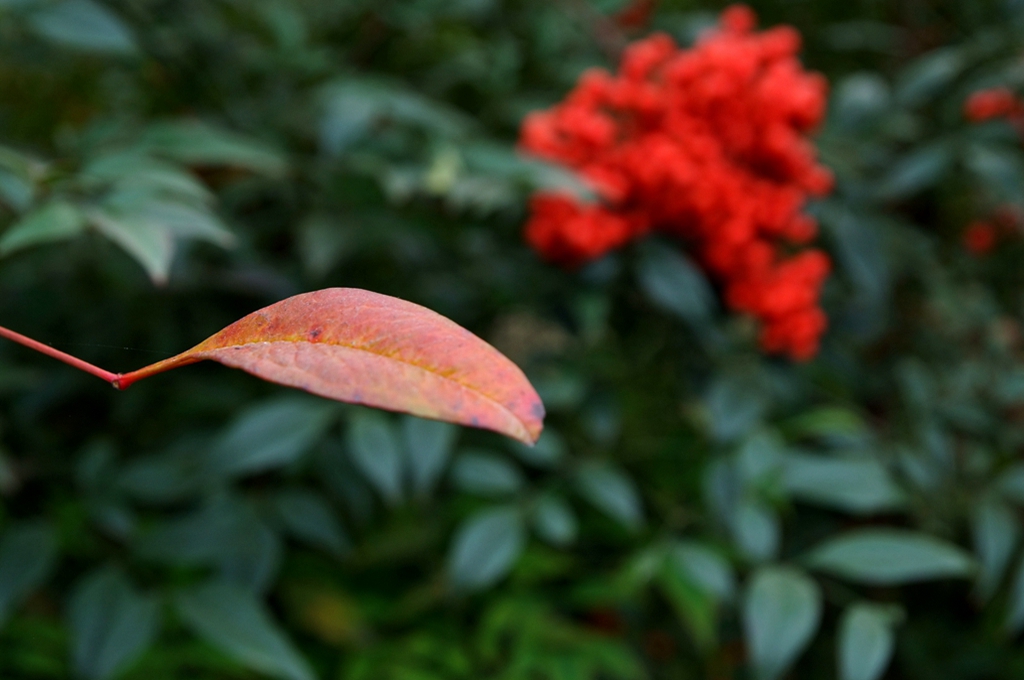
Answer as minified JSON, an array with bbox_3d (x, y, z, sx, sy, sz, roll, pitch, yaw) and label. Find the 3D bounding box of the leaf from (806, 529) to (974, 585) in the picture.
[{"bbox_3d":[0.122,0.070,0.440,0.053,0.007,0.018,3,53,7],"label":"leaf"}]

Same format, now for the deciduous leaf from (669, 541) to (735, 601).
[{"bbox_3d":[0.062,0.076,0.450,0.029,0.006,0.016,41,59,20],"label":"deciduous leaf"}]

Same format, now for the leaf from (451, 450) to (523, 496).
[{"bbox_3d":[-0.009,0.045,0.460,0.026,0.006,0.016,14,50,23],"label":"leaf"}]

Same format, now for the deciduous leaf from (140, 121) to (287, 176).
[{"bbox_3d":[-0.100,-0.064,0.455,0.050,0.008,0.017,12,42,8],"label":"deciduous leaf"}]

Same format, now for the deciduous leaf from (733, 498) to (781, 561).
[{"bbox_3d":[0.095,0.074,0.530,0.020,0.007,0.031,-15,53,-9],"label":"deciduous leaf"}]

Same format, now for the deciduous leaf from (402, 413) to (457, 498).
[{"bbox_3d":[-0.028,0.035,0.455,0.017,0.038,0.006,2,-19,1],"label":"deciduous leaf"}]

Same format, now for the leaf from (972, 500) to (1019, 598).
[{"bbox_3d":[0.161,0.070,0.455,0.014,0.036,0.006,9,-19,10],"label":"leaf"}]

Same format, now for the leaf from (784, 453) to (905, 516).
[{"bbox_3d":[0.126,0.055,0.520,0.048,0.008,0.023,14,47,12],"label":"leaf"}]

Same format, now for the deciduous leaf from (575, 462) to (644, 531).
[{"bbox_3d":[0.039,0.063,0.550,0.020,0.008,0.042,-32,63,-27],"label":"deciduous leaf"}]

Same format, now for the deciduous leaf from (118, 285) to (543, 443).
[{"bbox_3d":[-0.039,0.006,0.290,0.090,0.013,0.028,8,45,0],"label":"deciduous leaf"}]

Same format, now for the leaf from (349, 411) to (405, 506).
[{"bbox_3d":[-0.045,0.037,0.455,0.017,0.038,0.006,-16,-19,-1],"label":"leaf"}]

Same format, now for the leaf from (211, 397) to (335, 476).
[{"bbox_3d":[-0.098,0.040,0.560,0.056,0.009,0.024,-30,51,-12],"label":"leaf"}]

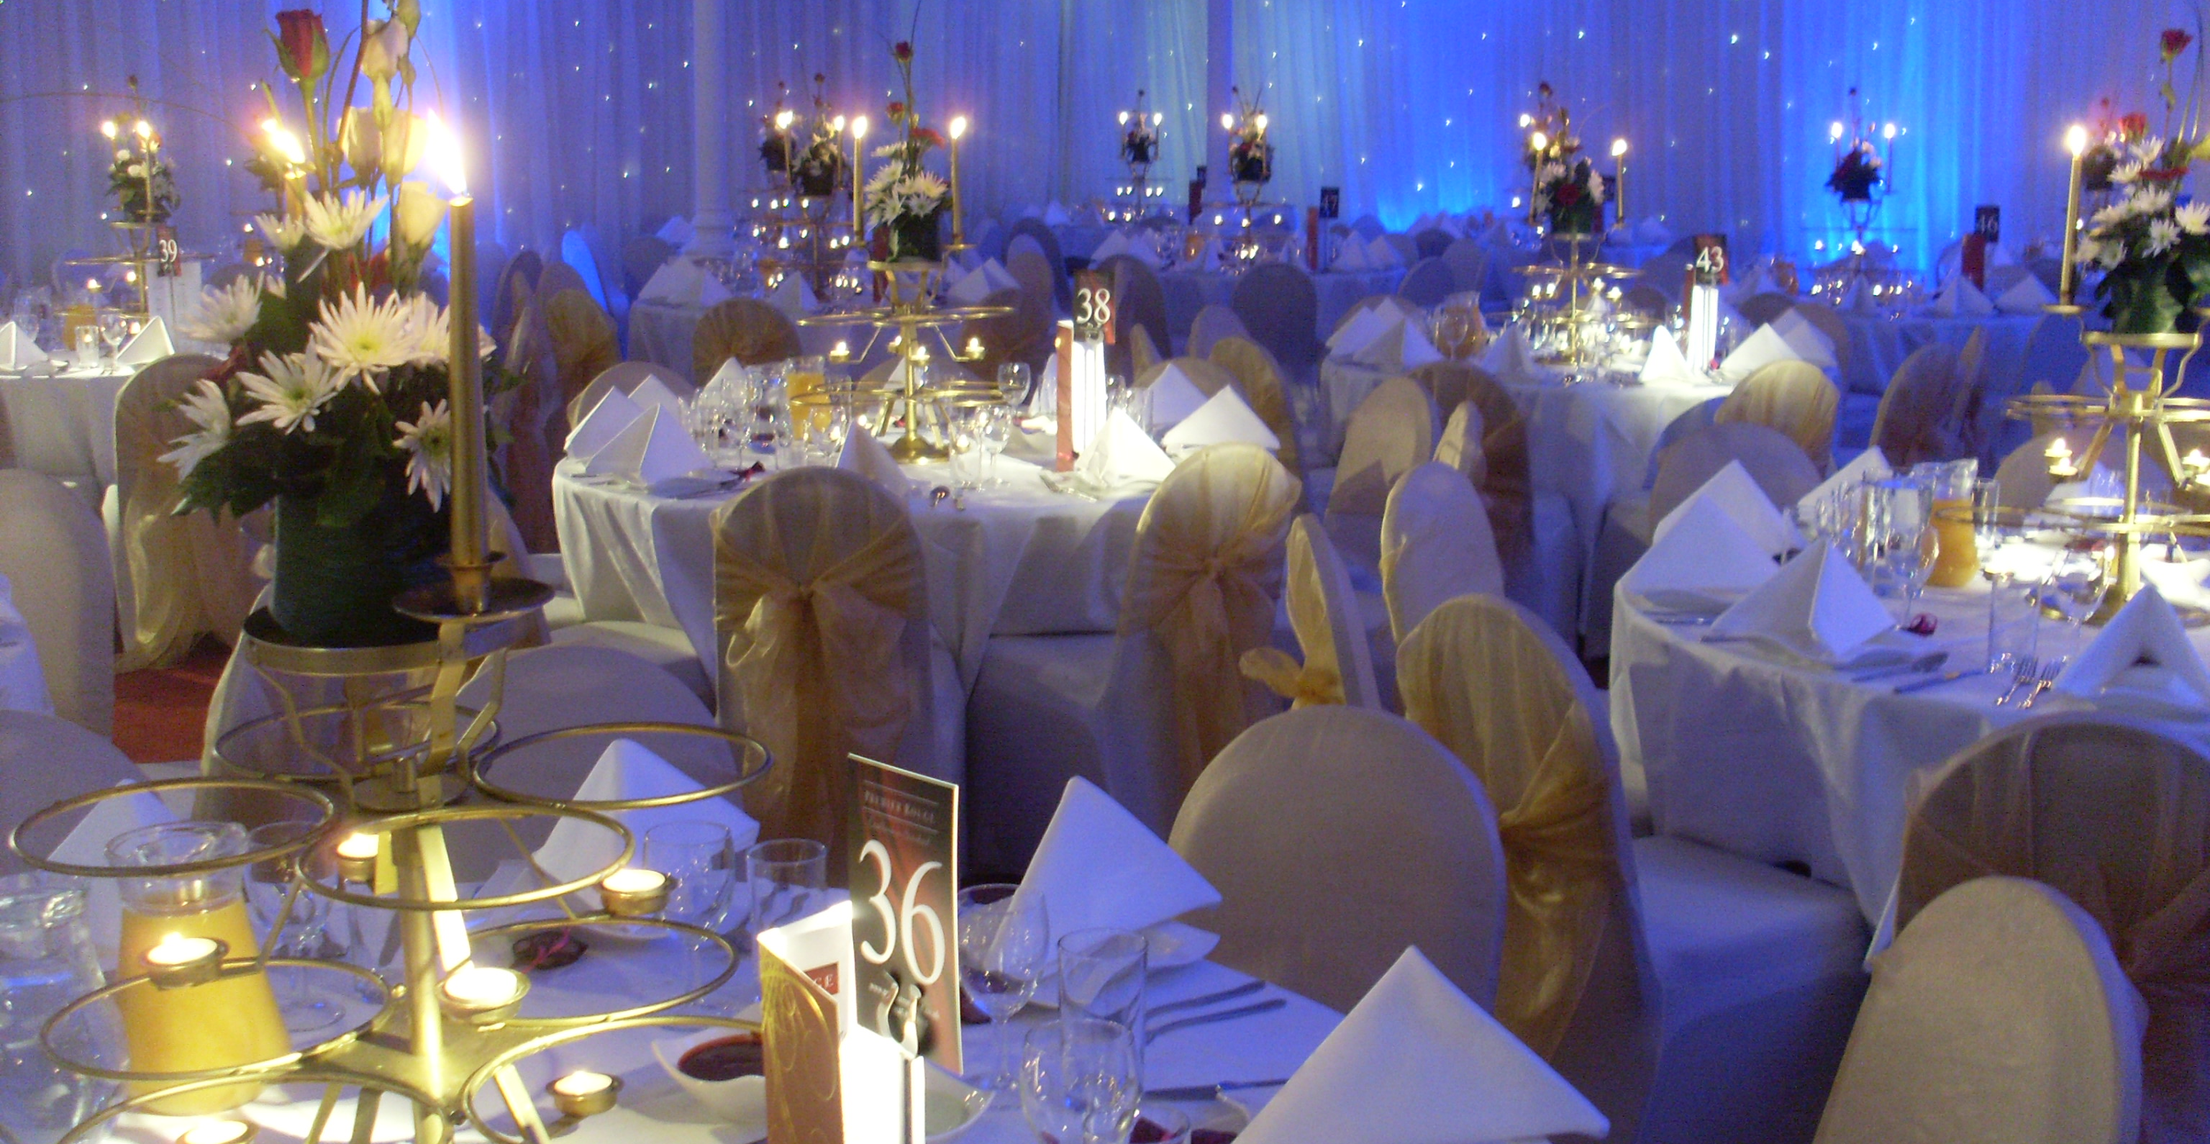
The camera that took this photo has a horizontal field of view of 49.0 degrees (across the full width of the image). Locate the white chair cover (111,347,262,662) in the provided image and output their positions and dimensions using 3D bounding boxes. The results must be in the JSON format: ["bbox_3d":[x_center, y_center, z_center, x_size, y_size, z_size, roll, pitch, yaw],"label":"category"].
[{"bbox_3d":[-2.719,-0.209,7.201,0.430,0.910,0.530,-4,11,-24],"label":"white chair cover"}]

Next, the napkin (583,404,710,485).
[{"bbox_3d":[-1.020,-0.313,5.626,0.207,0.147,0.288,8,13,38],"label":"napkin"}]

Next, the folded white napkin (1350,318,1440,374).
[{"bbox_3d":[0.984,-0.739,7.784,0.280,0.138,0.237,-7,12,-34],"label":"folded white napkin"}]

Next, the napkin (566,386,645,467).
[{"bbox_3d":[-1.136,-0.363,5.733,0.288,0.142,0.214,-3,11,-18],"label":"napkin"}]

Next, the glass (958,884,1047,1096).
[{"bbox_3d":[-0.084,0.345,1.979,0.077,0.160,0.077,0,10,0],"label":"glass"}]

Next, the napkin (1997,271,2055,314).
[{"bbox_3d":[4.127,-1.241,10.879,0.290,0.160,0.240,4,11,17],"label":"napkin"}]

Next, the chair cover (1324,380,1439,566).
[{"bbox_3d":[0.556,-0.043,6.384,0.530,0.910,0.430,-5,12,-27],"label":"chair cover"}]

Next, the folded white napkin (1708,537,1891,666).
[{"bbox_3d":[1.155,0.015,3.838,0.285,0.145,0.208,-6,12,-30],"label":"folded white napkin"}]

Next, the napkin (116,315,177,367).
[{"bbox_3d":[-3.111,-0.777,7.989,0.192,0.135,0.272,0,10,-1],"label":"napkin"}]

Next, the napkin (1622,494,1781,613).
[{"bbox_3d":[1.040,-0.062,4.222,0.296,0.152,0.160,-1,10,-8],"label":"napkin"}]

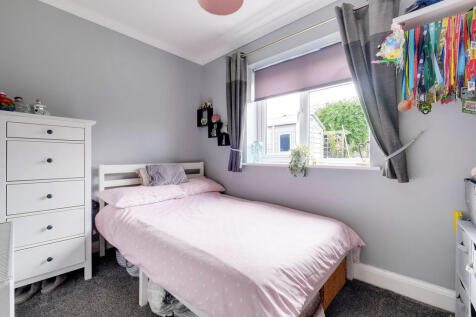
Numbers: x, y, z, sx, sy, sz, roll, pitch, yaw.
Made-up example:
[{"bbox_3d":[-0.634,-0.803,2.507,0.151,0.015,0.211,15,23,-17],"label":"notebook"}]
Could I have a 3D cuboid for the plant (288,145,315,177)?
[{"bbox_3d":[0.632,0.015,1.972,0.190,0.310,0.180,1,1,42],"label":"plant"}]

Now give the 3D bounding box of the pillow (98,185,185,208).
[{"bbox_3d":[-1.004,0.367,2.083,0.420,0.160,0.670,1,1,42],"label":"pillow"}]

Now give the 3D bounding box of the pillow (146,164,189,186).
[{"bbox_3d":[-0.830,0.189,2.368,0.120,0.270,0.460,-28,-18,38],"label":"pillow"}]

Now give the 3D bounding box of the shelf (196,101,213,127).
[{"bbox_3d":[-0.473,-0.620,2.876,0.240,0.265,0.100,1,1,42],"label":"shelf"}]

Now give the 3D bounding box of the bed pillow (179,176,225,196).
[{"bbox_3d":[-0.581,0.357,2.530,0.440,0.170,0.670,1,1,42],"label":"bed pillow"}]

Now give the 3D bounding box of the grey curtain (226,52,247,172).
[{"bbox_3d":[-0.024,-0.552,2.433,0.250,1.440,0.125,1,1,42],"label":"grey curtain"}]

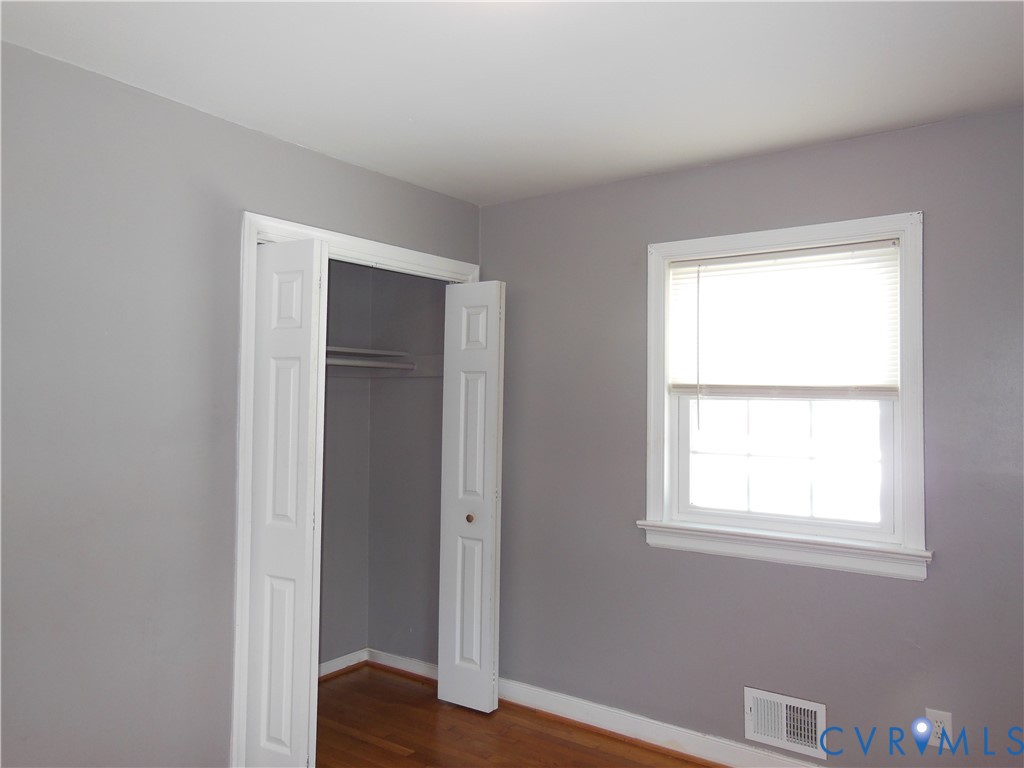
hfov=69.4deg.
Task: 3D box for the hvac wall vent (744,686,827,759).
[{"bbox_3d":[1.030,1.280,2.796,0.300,0.197,0.025,0,-2,36],"label":"hvac wall vent"}]

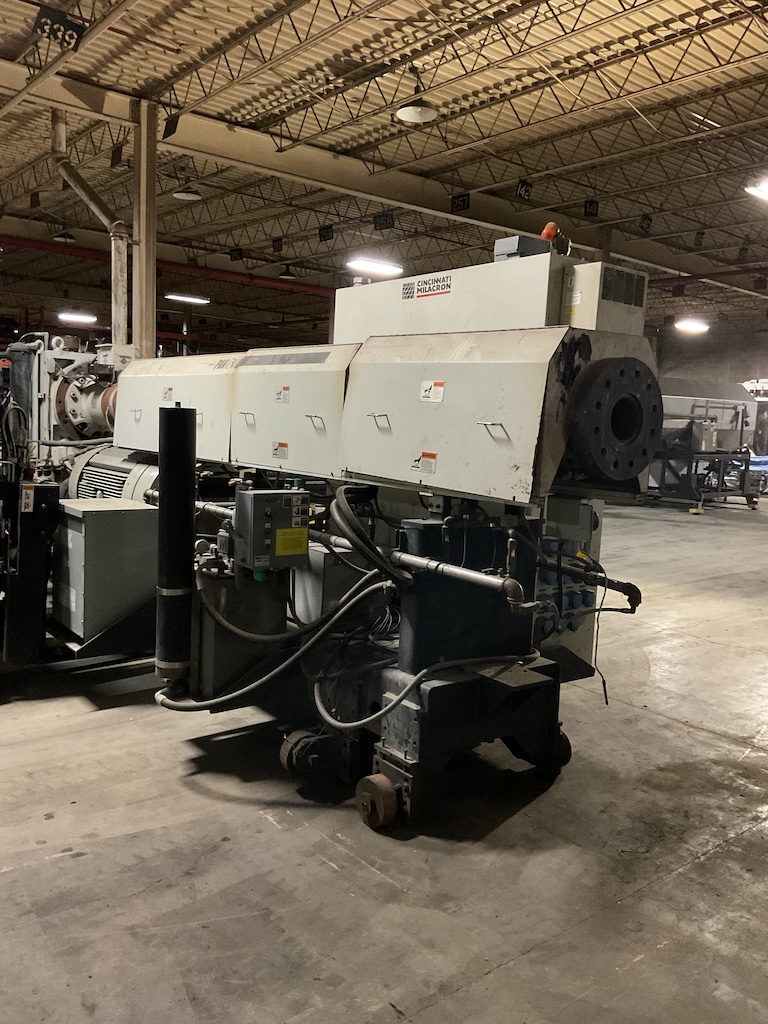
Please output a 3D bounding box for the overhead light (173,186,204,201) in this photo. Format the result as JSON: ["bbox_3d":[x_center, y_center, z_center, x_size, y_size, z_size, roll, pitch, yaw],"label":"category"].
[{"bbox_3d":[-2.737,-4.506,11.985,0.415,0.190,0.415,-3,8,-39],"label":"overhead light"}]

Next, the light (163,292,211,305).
[{"bbox_3d":[-5.172,-5.635,22.585,1.200,0.130,0.420,-3,8,-39],"label":"light"}]

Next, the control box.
[{"bbox_3d":[-0.571,0.081,4.379,0.315,0.378,0.170,-2,8,-36],"label":"control box"}]

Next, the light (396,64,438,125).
[{"bbox_3d":[0.334,-4.072,8.270,0.410,0.450,0.410,3,7,0],"label":"light"}]

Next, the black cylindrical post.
[{"bbox_3d":[-1.014,0.159,4.178,0.175,1.355,0.175,3,7,0],"label":"black cylindrical post"}]

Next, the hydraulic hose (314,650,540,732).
[{"bbox_3d":[0.227,0.731,3.715,1.000,0.230,0.380,-2,8,-36],"label":"hydraulic hose"}]

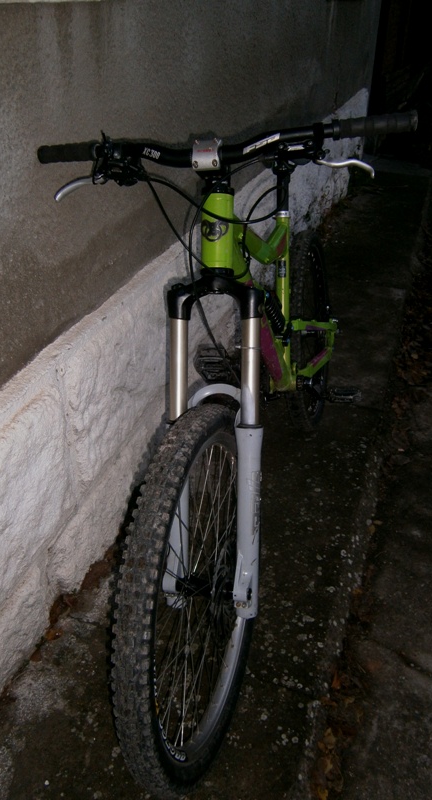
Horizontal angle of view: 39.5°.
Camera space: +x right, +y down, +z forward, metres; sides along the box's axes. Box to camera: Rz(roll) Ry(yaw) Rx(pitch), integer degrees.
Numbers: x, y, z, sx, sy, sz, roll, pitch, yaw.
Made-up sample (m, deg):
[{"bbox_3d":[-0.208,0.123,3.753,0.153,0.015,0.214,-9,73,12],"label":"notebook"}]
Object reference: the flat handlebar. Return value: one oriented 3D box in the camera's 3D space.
[{"bbox_3d":[-0.013,-0.426,1.011,0.670,0.062,0.068,3,30,18],"label":"flat handlebar"}]

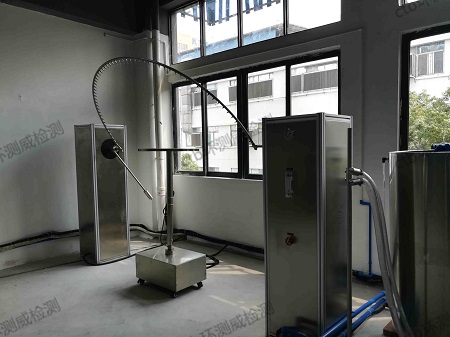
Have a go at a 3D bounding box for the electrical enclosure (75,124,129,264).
[{"bbox_3d":[-1.594,0.307,4.429,0.454,1.715,0.472,2,4,42],"label":"electrical enclosure"}]

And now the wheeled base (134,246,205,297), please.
[{"bbox_3d":[-0.547,1.031,3.416,0.589,0.308,0.400,2,3,38],"label":"wheeled base"}]

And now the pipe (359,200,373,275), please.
[{"bbox_3d":[1.436,0.702,3.432,0.108,0.747,0.036,2,4,40],"label":"pipe"}]

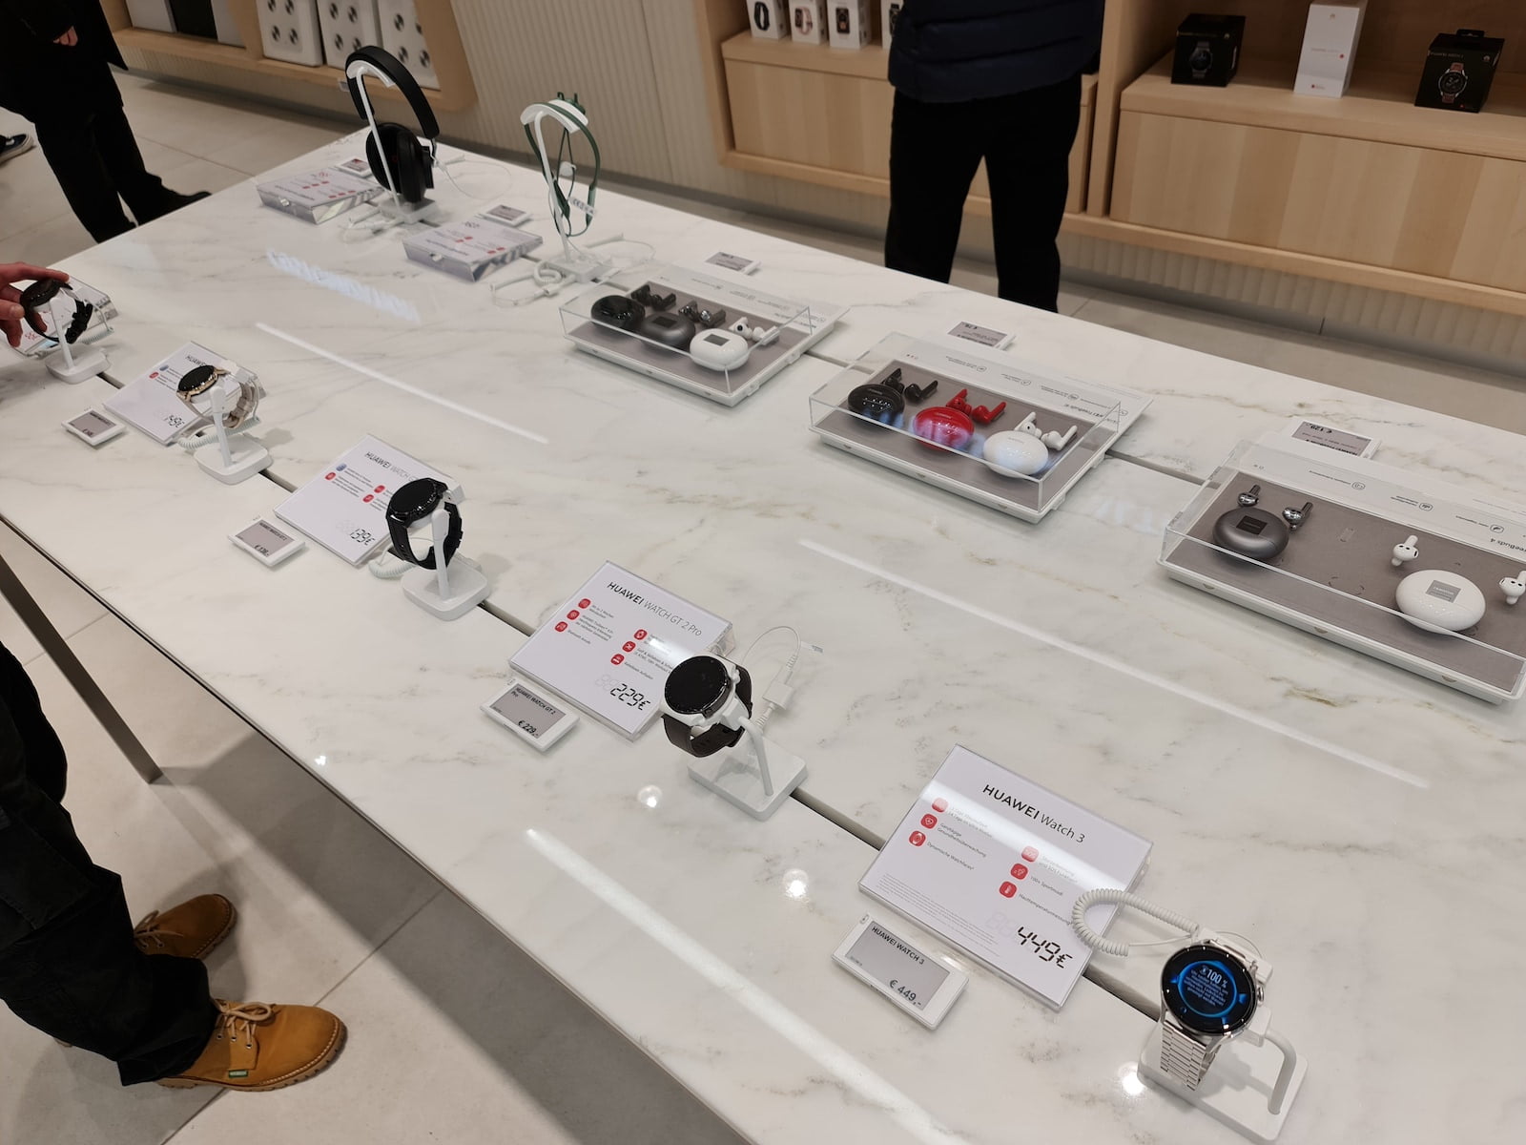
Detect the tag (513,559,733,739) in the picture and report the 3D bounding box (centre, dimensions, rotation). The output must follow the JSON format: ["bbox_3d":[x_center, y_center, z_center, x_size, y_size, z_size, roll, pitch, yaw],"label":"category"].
[{"bbox_3d":[-0.117,0.061,0.913,0.146,0.028,0.127,26,52,31],"label":"tag"}]

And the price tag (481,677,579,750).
[{"bbox_3d":[-0.187,0.116,0.890,0.077,0.011,0.038,26,52,31],"label":"price tag"}]

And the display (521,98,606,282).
[{"bbox_3d":[-0.240,-0.496,1.403,0.105,0.220,0.100,26,52,31],"label":"display"}]

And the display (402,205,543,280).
[{"bbox_3d":[-0.402,-0.458,1.529,0.146,0.027,0.126,26,52,31],"label":"display"}]

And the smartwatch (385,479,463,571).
[{"bbox_3d":[-0.300,-0.042,0.981,0.047,0.074,0.055,26,65,31],"label":"smartwatch"}]

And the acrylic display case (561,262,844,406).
[{"bbox_3d":[-0.065,-0.294,1.274,0.258,0.057,0.215,26,52,31],"label":"acrylic display case"}]

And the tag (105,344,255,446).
[{"bbox_3d":[-0.688,-0.213,1.302,0.146,0.028,0.127,26,52,31],"label":"tag"}]

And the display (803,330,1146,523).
[{"bbox_3d":[0.213,-0.164,1.089,0.258,0.057,0.215,26,52,31],"label":"display"}]

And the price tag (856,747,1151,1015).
[{"bbox_3d":[0.160,0.197,0.734,0.147,0.031,0.124,26,52,31],"label":"price tag"}]

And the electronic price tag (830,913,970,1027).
[{"bbox_3d":[0.087,0.253,0.699,0.077,0.011,0.038,26,52,31],"label":"electronic price tag"}]

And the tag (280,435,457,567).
[{"bbox_3d":[-0.400,-0.074,1.105,0.146,0.028,0.127,26,52,31],"label":"tag"}]

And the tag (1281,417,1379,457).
[{"bbox_3d":[0.534,-0.123,1.039,0.077,0.011,0.038,26,52,31],"label":"tag"}]

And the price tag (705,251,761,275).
[{"bbox_3d":[-0.044,-0.399,1.428,0.077,0.011,0.038,26,52,31],"label":"price tag"}]

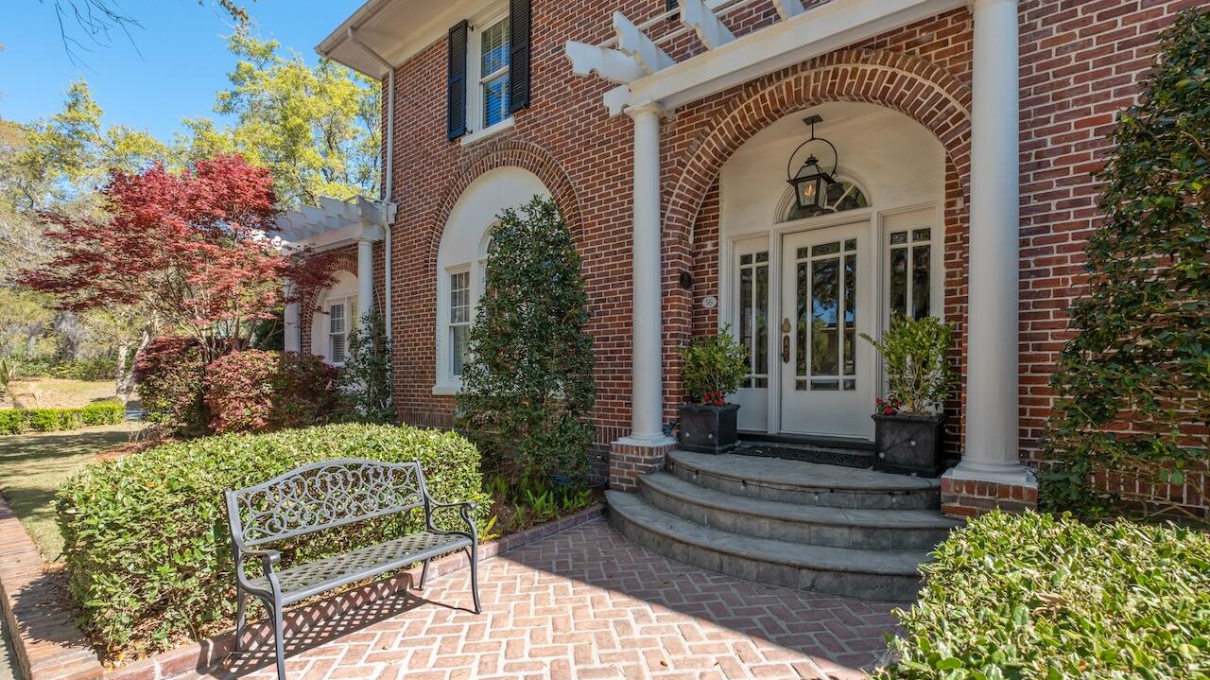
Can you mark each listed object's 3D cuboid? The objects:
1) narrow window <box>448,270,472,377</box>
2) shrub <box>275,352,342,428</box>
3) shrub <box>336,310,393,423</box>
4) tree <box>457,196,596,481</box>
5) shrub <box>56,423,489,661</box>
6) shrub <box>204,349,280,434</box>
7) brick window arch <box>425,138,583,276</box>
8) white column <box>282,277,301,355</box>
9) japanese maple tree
[{"bbox_3d":[-2.166,-0.249,7.572,0.580,1.630,0.080,-1,-3,38],"label":"narrow window"},{"bbox_3d":[-5.165,0.937,8.786,1.100,1.500,1.000,-1,-3,38],"label":"shrub"},{"bbox_3d":[-3.779,0.574,7.967,0.850,2.180,0.750,-1,-3,38],"label":"shrub"},{"bbox_3d":[-0.895,-0.013,5.726,1.400,3.220,1.000,-1,-3,38],"label":"tree"},{"bbox_3d":[-2.259,1.133,3.618,1.800,0.770,2.170,-1,-3,38],"label":"shrub"},{"bbox_3d":[-6.835,0.955,9.478,1.150,1.500,1.100,-1,-3,38],"label":"shrub"},{"bbox_3d":[-1.518,-1.865,7.061,3.230,1.690,0.200,-1,-3,38],"label":"brick window arch"},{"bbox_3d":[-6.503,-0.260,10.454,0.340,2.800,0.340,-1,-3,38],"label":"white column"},{"bbox_3d":[-8.426,-0.833,10.041,4.300,5.100,4.400,-1,-3,38],"label":"japanese maple tree"}]

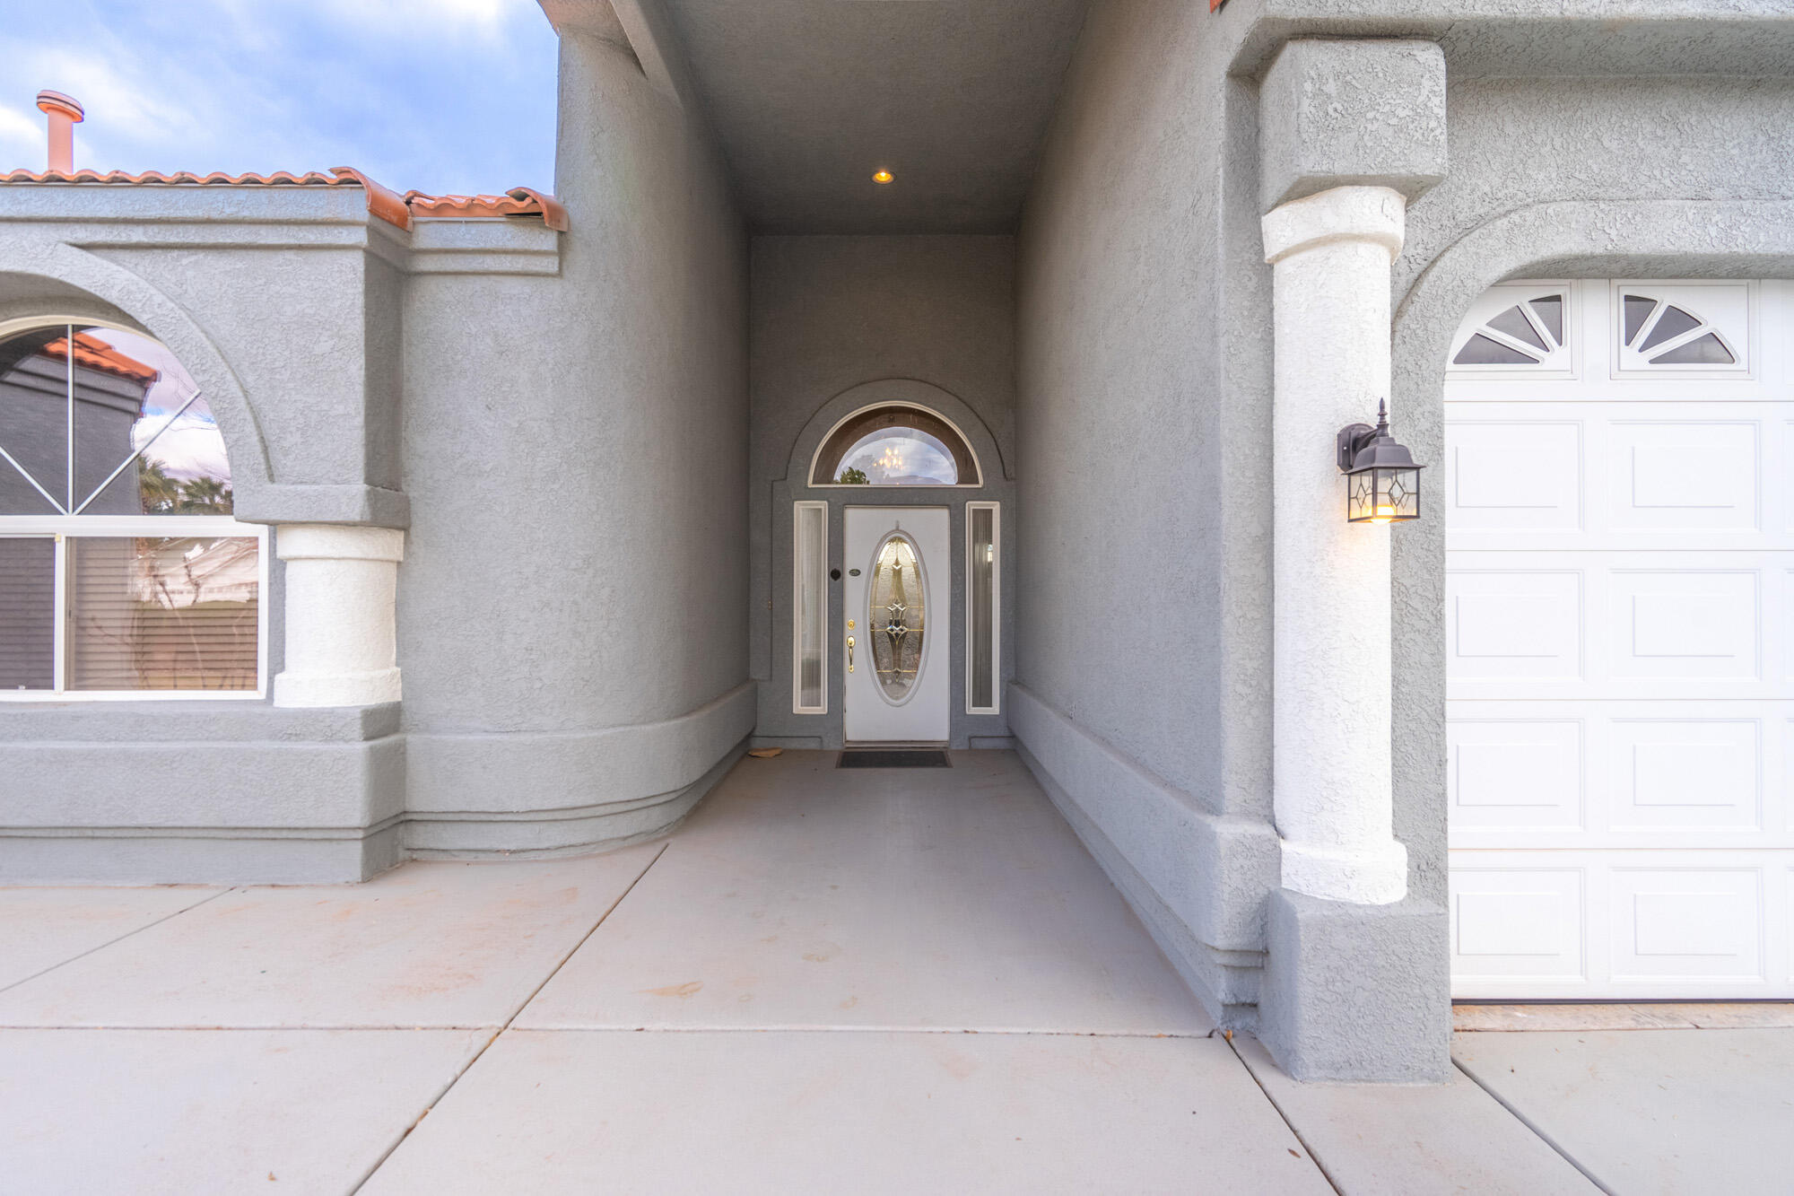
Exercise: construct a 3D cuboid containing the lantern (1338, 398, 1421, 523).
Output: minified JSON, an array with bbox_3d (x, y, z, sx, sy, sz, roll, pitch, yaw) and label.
[{"bbox_3d":[1.360,-0.382,2.250,0.155,0.345,0.200,0,0,0],"label":"lantern"}]

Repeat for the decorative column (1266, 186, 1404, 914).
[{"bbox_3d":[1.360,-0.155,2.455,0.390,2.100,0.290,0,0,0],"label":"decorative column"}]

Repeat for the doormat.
[{"bbox_3d":[-0.020,1.293,6.430,0.910,0.018,0.610,0,0,0],"label":"doormat"}]

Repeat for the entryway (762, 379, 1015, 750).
[{"bbox_3d":[-0.070,-0.287,6.820,2.140,3.150,0.220,0,0,0],"label":"entryway"}]

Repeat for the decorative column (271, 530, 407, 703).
[{"bbox_3d":[-2.790,0.088,4.020,0.540,0.890,0.330,0,0,0],"label":"decorative column"}]

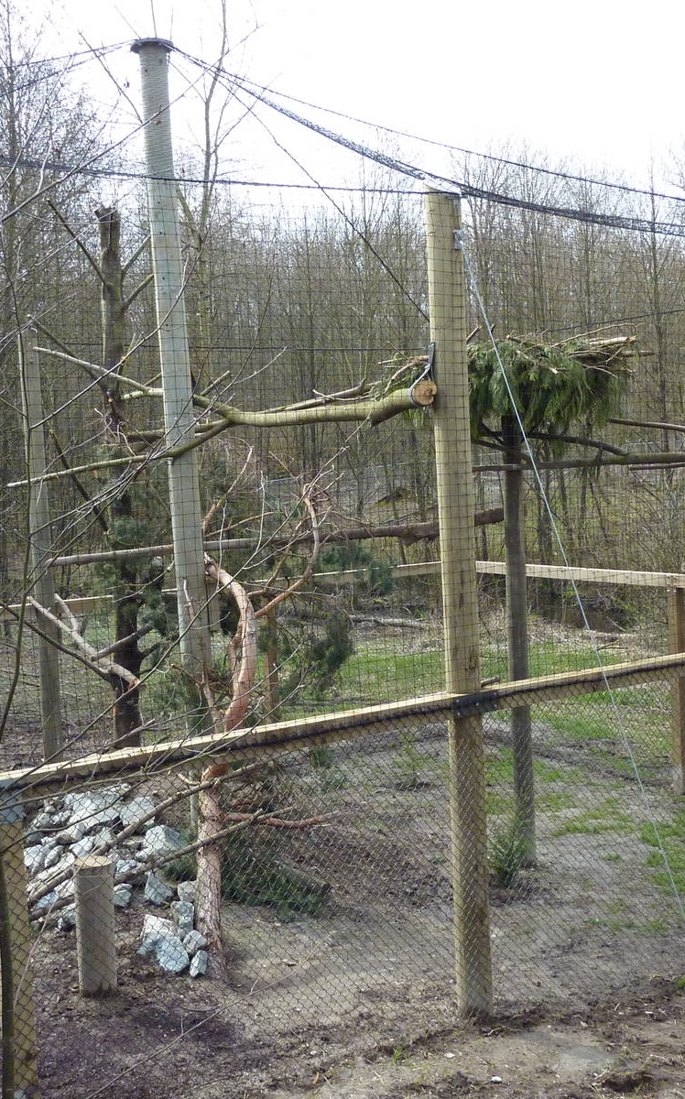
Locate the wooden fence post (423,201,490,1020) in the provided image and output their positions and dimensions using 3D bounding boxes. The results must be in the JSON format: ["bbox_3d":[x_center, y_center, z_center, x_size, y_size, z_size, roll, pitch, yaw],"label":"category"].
[{"bbox_3d":[0.753,0.406,7.880,0.228,5.361,0.228,-5,5,-32],"label":"wooden fence post"}]

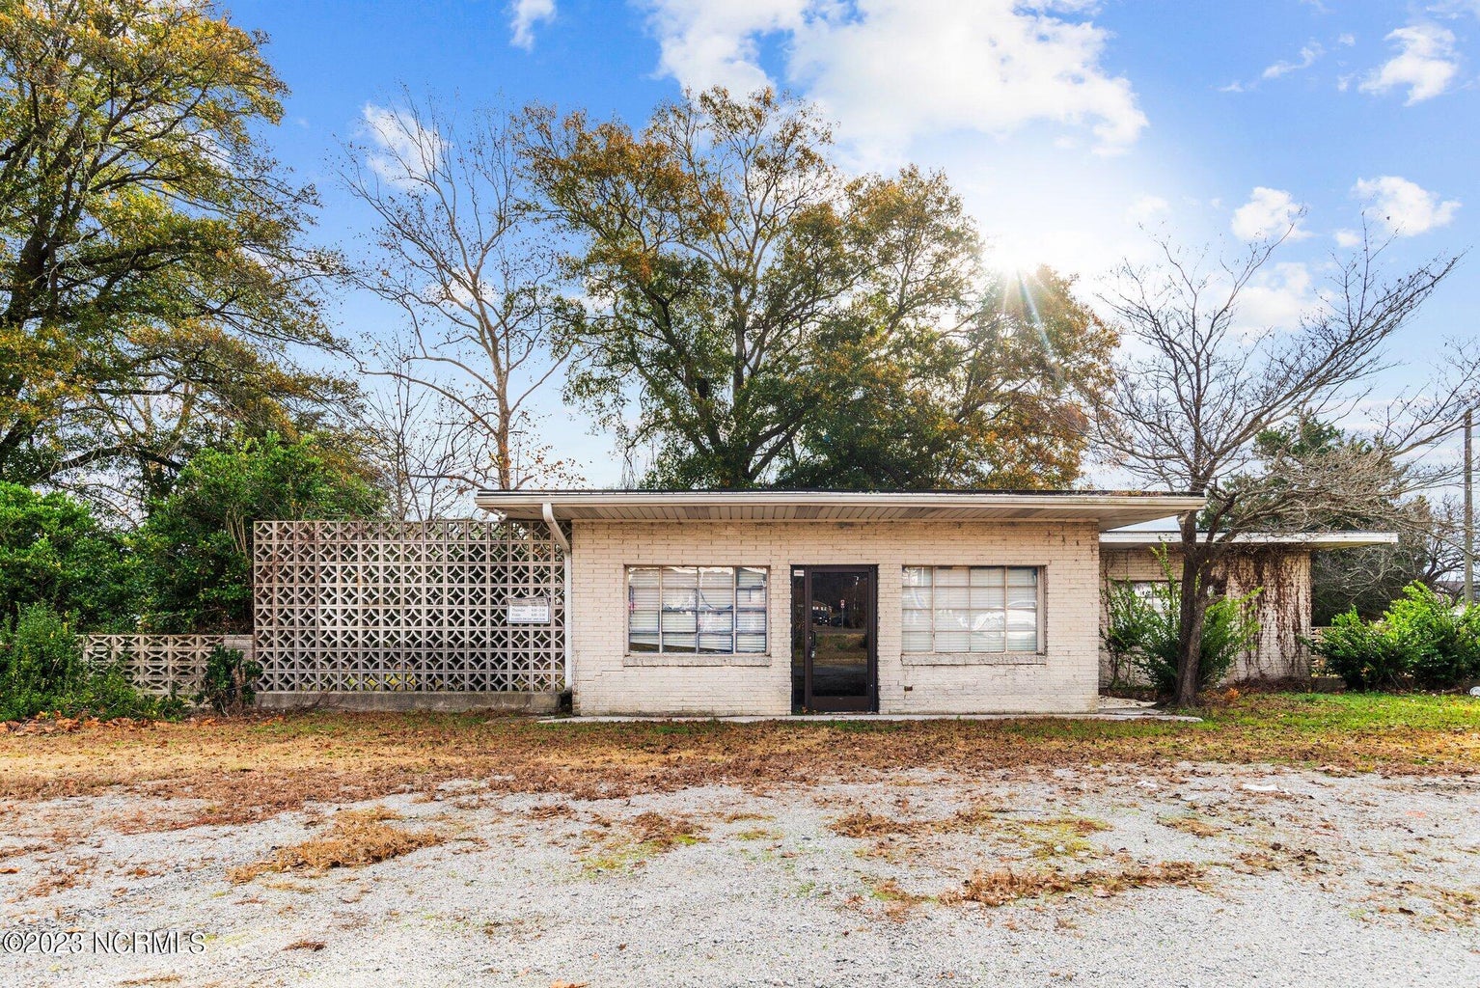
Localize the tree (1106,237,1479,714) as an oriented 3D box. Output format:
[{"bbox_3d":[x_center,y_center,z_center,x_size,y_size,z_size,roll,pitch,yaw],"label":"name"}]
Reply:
[{"bbox_3d":[8.300,-0.350,12.500,5.700,7.300,5.200,0,-4,0],"label":"tree"}]

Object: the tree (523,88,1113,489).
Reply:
[{"bbox_3d":[2.300,-4.000,25.000,17.300,16.800,14.500,0,-4,0],"label":"tree"}]

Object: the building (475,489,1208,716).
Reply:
[{"bbox_3d":[1.250,1.700,14.200,9.000,3.150,8.000,0,-4,0],"label":"building"}]

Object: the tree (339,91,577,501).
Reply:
[{"bbox_3d":[-8.200,-3.600,24.000,7.000,16.200,6.800,0,-4,0],"label":"tree"}]

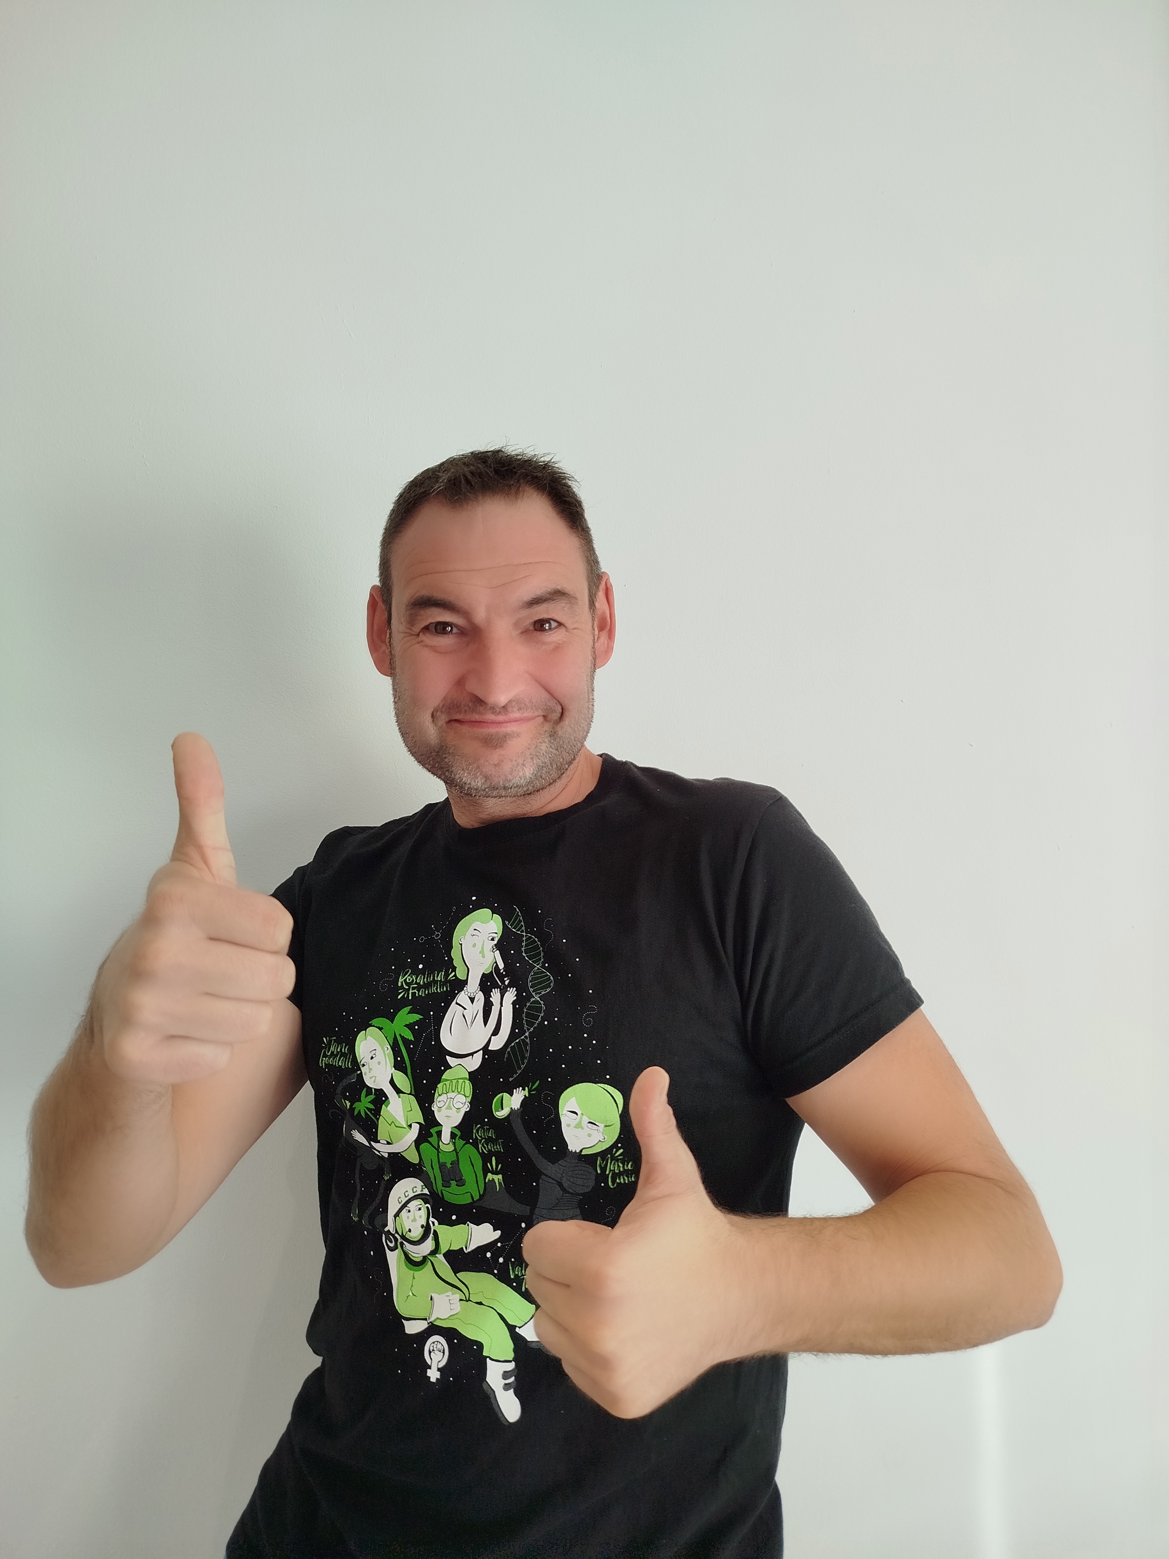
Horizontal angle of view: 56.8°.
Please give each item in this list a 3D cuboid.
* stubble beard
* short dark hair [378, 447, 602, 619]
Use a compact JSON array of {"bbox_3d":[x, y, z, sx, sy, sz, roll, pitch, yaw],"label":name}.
[{"bbox_3d":[-0.065,-0.033,0.737,0.145,0.087,0.105,-2,10,-5],"label":"stubble beard"},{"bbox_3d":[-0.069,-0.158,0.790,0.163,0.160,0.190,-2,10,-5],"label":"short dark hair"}]

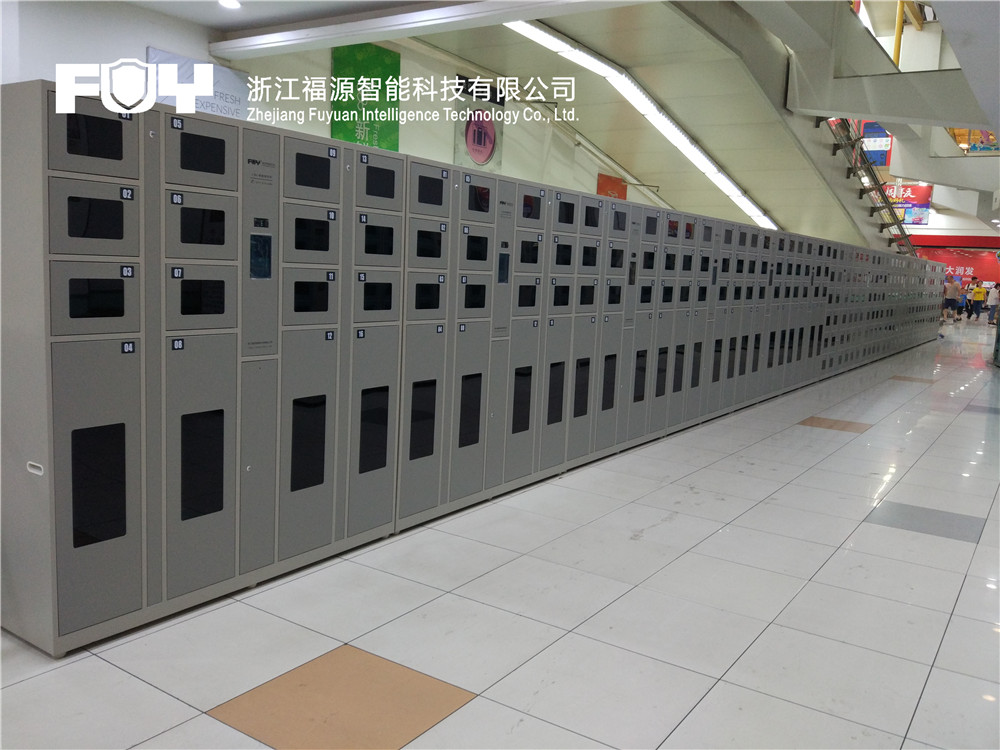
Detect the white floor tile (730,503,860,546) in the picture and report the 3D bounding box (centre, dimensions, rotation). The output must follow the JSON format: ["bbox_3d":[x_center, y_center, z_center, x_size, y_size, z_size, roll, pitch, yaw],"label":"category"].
[{"bbox_3d":[1.717,0.860,4.676,0.600,0.012,0.600,7,9,34],"label":"white floor tile"}]

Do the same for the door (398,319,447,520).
[{"bbox_3d":[-0.411,0.237,4.251,0.025,1.008,0.318,7,9,34],"label":"door"}]

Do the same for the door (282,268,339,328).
[{"bbox_3d":[-0.826,-0.339,3.517,0.025,0.243,0.318,7,9,34],"label":"door"}]

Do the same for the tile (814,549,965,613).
[{"bbox_3d":[1.858,0.973,3.856,0.600,0.012,0.600,7,9,34],"label":"tile"}]

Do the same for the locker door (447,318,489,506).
[{"bbox_3d":[-0.169,0.197,4.522,0.020,0.990,0.318,8,9,34],"label":"locker door"}]

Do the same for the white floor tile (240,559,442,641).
[{"bbox_3d":[-0.638,0.931,3.390,0.600,0.012,0.600,7,9,34],"label":"white floor tile"}]

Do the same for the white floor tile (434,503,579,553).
[{"bbox_3d":[0.048,0.832,4.370,0.600,0.012,0.600,7,9,34],"label":"white floor tile"}]

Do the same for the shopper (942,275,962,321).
[{"bbox_3d":[16.764,-2.837,30.000,0.560,1.720,0.380,8,9,37],"label":"shopper"}]

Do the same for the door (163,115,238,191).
[{"bbox_3d":[-1.126,-0.827,3.041,0.030,0.246,0.314,8,9,34],"label":"door"}]

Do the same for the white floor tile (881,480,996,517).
[{"bbox_3d":[2.895,0.825,5.316,0.600,0.012,0.600,7,9,34],"label":"white floor tile"}]

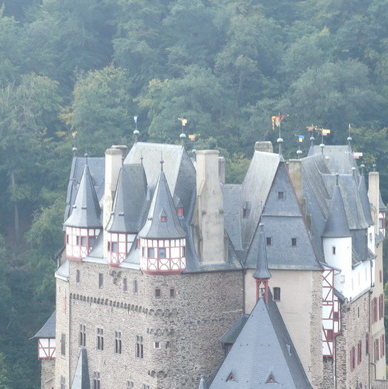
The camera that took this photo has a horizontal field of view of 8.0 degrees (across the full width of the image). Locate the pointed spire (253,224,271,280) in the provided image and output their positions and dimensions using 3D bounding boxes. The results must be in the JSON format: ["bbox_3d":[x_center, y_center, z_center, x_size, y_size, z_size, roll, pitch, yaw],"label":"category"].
[{"bbox_3d":[5.565,4.671,225.000,1.450,4.500,1.450,0,8,0],"label":"pointed spire"}]

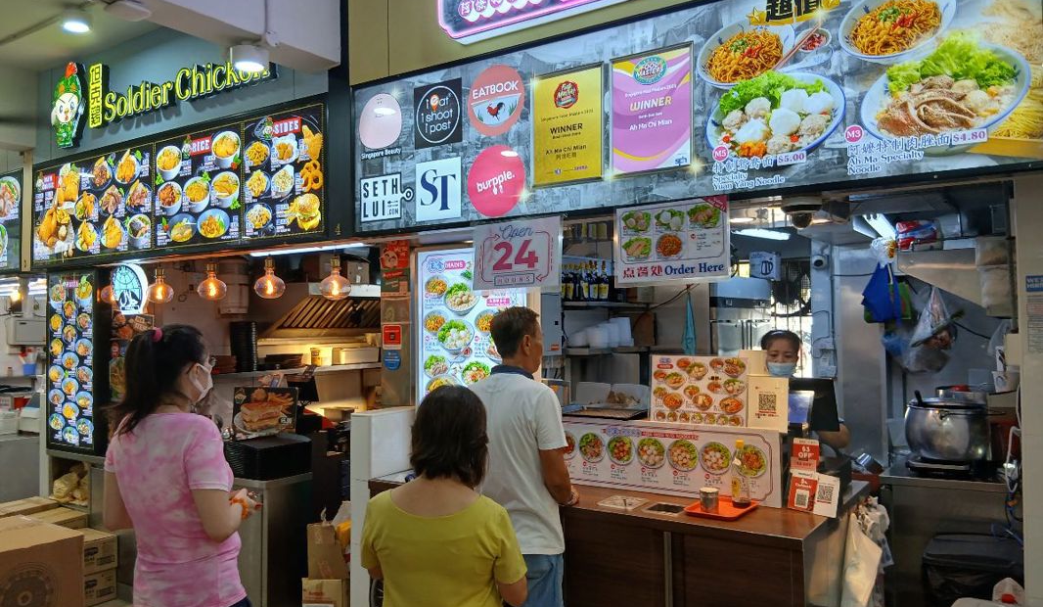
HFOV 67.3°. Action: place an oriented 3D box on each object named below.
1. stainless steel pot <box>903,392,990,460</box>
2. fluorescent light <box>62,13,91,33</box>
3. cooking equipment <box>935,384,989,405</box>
[{"bbox_3d":[2.322,0.685,4.270,0.420,0.330,0.420,-2,-2,34],"label":"stainless steel pot"},{"bbox_3d":[-2.735,-1.730,4.820,0.165,0.092,0.165,-2,-2,34],"label":"fluorescent light"},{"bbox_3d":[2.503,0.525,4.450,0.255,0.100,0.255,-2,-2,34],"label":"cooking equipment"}]

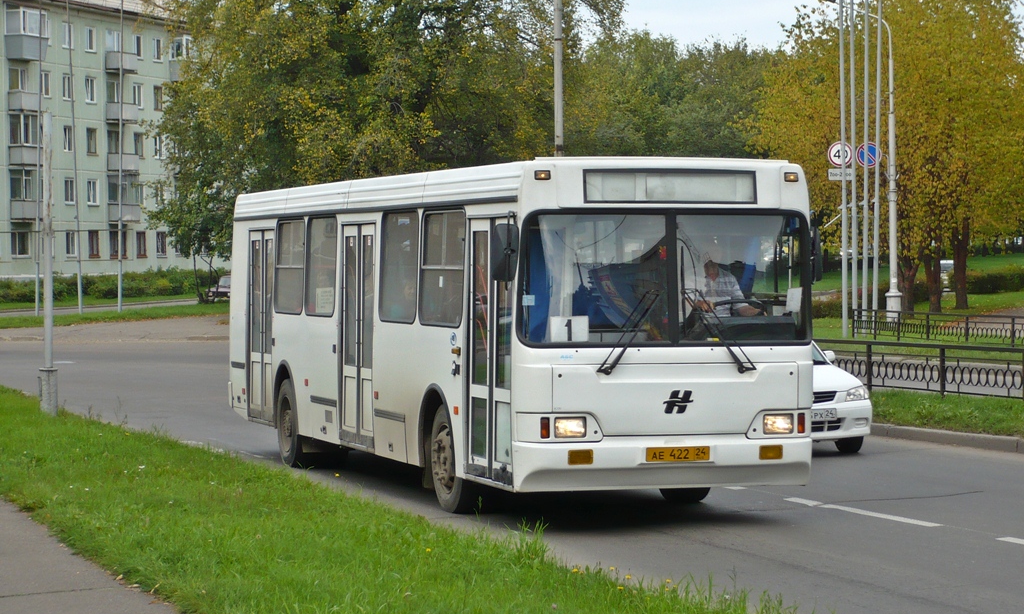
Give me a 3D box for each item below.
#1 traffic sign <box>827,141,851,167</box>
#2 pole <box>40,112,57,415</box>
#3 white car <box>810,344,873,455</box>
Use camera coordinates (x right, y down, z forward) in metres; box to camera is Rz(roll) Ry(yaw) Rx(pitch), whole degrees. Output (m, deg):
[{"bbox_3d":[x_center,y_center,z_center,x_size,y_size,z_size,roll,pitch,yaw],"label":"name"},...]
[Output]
[{"bbox_3d":[8.860,-4.110,77.300,0.700,0.700,0.040,-1,1,-6],"label":"traffic sign"},{"bbox_3d":[-6.215,-0.584,38.500,0.220,4.100,0.220,-1,1,-17],"label":"pole"},{"bbox_3d":[2.480,0.840,31.500,1.690,1.420,4.300,-1,1,-17],"label":"white car"}]

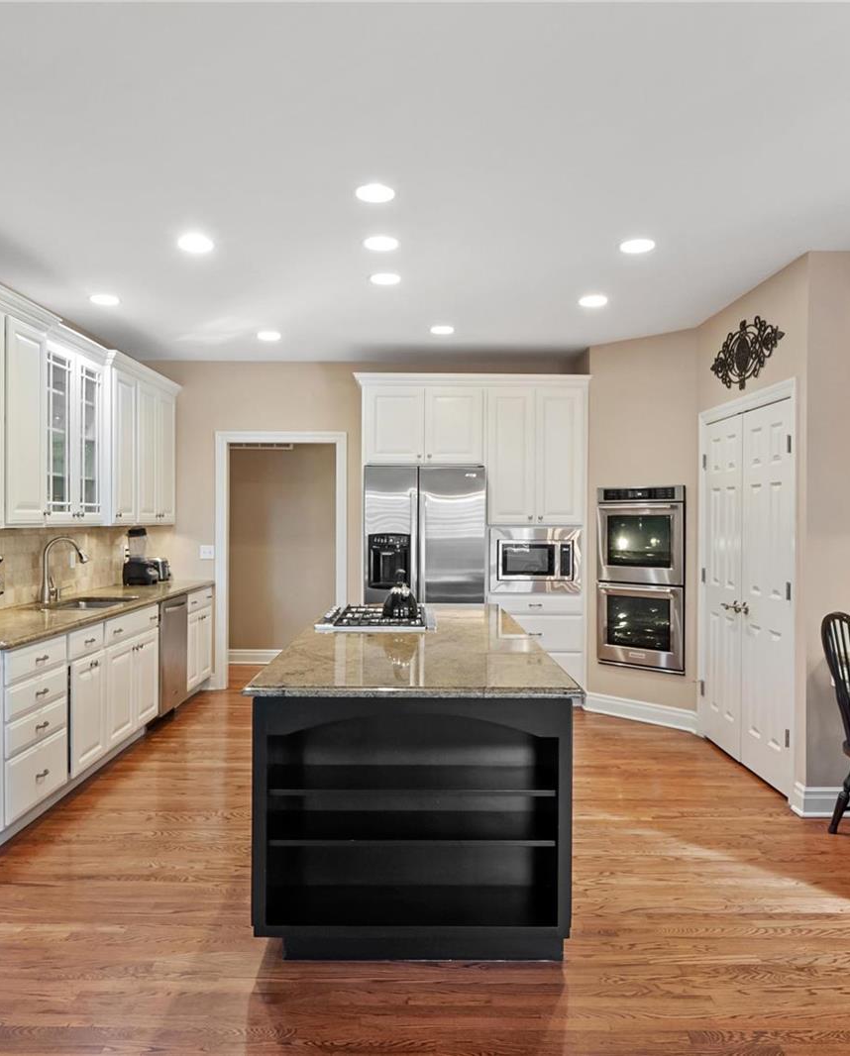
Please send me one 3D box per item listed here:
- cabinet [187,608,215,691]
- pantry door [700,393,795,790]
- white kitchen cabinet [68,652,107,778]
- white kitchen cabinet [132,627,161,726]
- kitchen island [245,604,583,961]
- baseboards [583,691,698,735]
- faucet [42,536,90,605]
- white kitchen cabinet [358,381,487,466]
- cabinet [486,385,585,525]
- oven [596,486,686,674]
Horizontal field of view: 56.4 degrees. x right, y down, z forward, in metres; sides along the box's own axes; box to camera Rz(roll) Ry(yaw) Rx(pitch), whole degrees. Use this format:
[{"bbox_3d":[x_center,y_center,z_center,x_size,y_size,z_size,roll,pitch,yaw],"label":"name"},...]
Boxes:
[{"bbox_3d":[-2.022,0.950,6.333,0.480,0.590,0.690,0,0,-1],"label":"cabinet"},{"bbox_3d":[1.878,0.349,4.655,0.060,2.085,1.240,0,0,-1],"label":"pantry door"},{"bbox_3d":[-1.997,0.961,4.173,0.480,0.565,0.480,0,0,-1],"label":"white kitchen cabinet"},{"bbox_3d":[-2.056,0.951,5.031,0.590,0.580,0.450,0,0,-1],"label":"white kitchen cabinet"},{"bbox_3d":[-0.048,0.939,3.706,1.045,0.895,2.540,0,0,-1],"label":"kitchen island"},{"bbox_3d":[1.530,1.321,5.697,0.020,0.133,0.940,0,0,-42],"label":"baseboards"},{"bbox_3d":[-2.105,0.245,4.682,0.285,0.405,0.110,0,0,-1],"label":"faucet"},{"bbox_3d":[-0.012,-0.785,6.266,0.960,0.625,0.640,0,0,-1],"label":"white kitchen cabinet"},{"bbox_3d":[0.841,-0.537,6.277,0.750,1.050,0.500,0,0,-1],"label":"cabinet"},{"bbox_3d":[1.730,0.357,5.782,0.620,1.290,0.690,0,0,-45],"label":"oven"}]

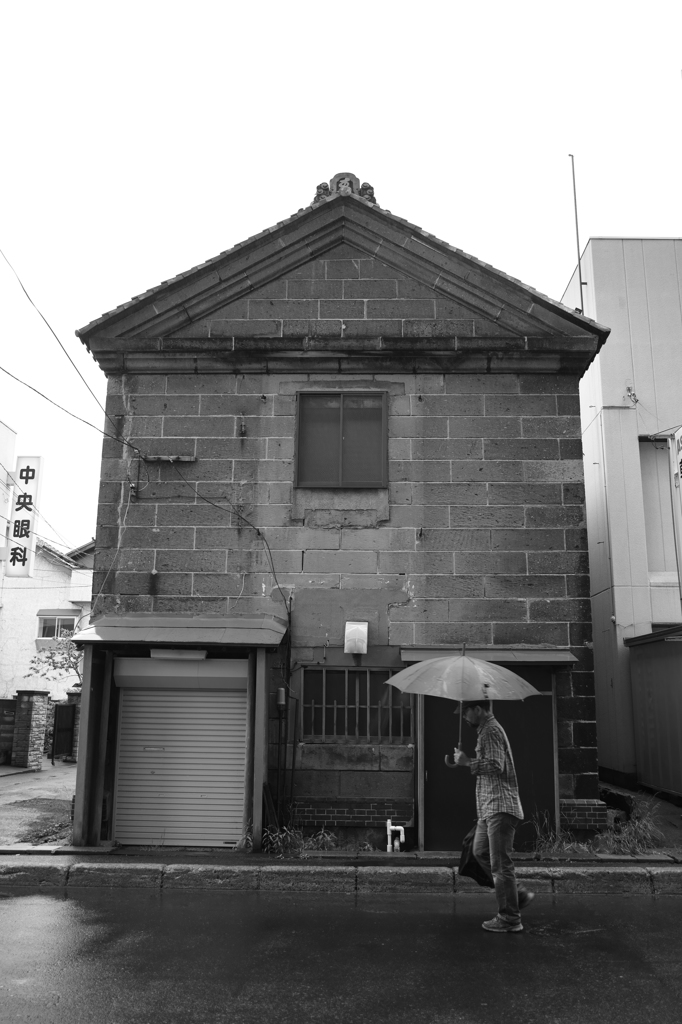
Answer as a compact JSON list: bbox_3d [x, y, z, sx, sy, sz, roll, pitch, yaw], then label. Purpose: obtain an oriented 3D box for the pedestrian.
[{"bbox_3d":[1.146,2.250,6.017,0.620,1.713,0.540,0,-10,2],"label":"pedestrian"}]

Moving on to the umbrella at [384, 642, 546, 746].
[{"bbox_3d":[0.918,1.483,6.140,1.190,0.930,1.190,5,-6,3],"label":"umbrella"}]

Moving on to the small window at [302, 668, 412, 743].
[{"bbox_3d":[0.172,2.021,8.348,1.185,0.766,0.120,0,-10,2],"label":"small window"}]

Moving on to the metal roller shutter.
[{"bbox_3d":[-1.638,2.625,8.221,1.353,1.568,0.080,0,-10,2],"label":"metal roller shutter"}]

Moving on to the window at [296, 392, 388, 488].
[{"bbox_3d":[0.013,-0.802,8.839,1.028,1.104,0.120,0,-10,2],"label":"window"}]

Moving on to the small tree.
[{"bbox_3d":[-5.957,3.755,16.842,1.550,2.414,1.500,0,-10,2],"label":"small tree"}]

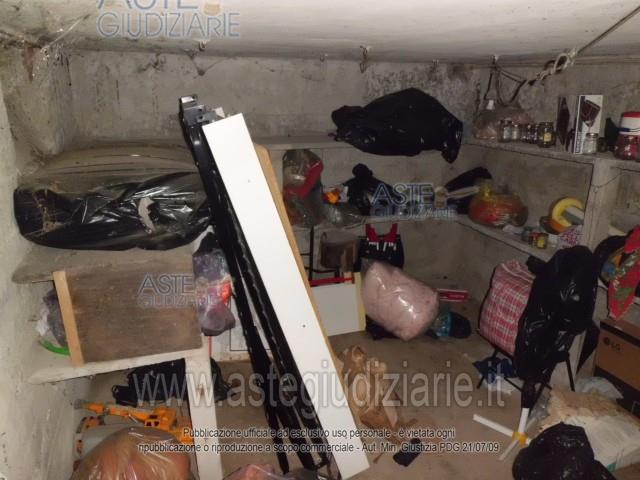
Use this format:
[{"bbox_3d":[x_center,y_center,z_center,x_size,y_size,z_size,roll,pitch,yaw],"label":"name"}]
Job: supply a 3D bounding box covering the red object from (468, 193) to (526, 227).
[{"bbox_3d":[1.086,-0.205,2.949,0.310,0.165,0.240,5,18,21],"label":"red object"}]

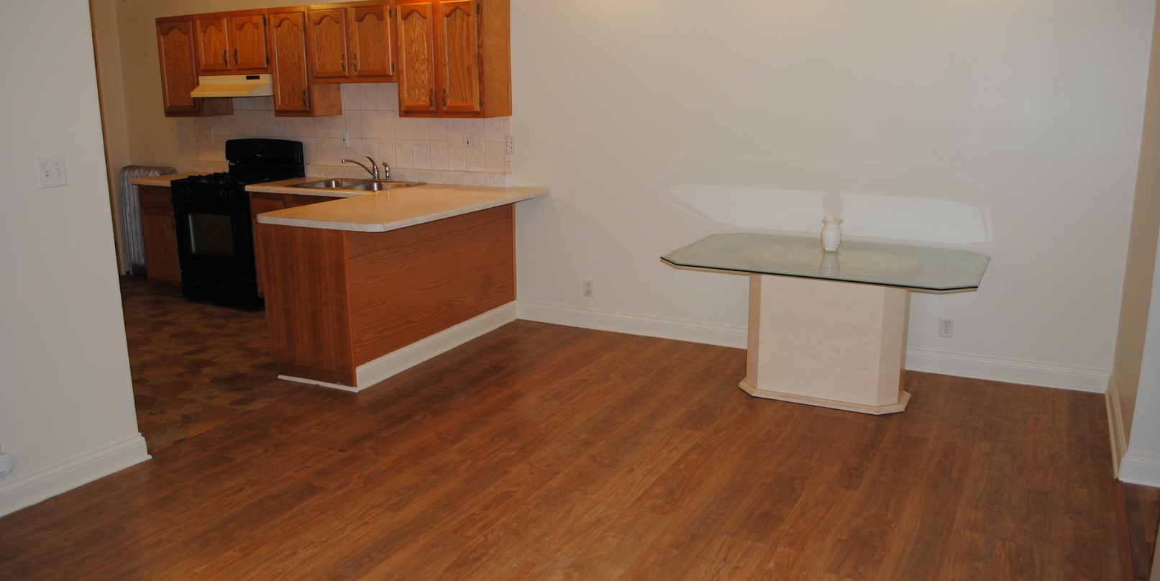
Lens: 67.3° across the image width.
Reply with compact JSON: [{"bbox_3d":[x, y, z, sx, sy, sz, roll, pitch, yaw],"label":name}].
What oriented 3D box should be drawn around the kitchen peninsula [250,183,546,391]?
[{"bbox_3d":[-0.984,-0.099,5.303,0.903,0.909,1.646,6,15,26],"label":"kitchen peninsula"}]

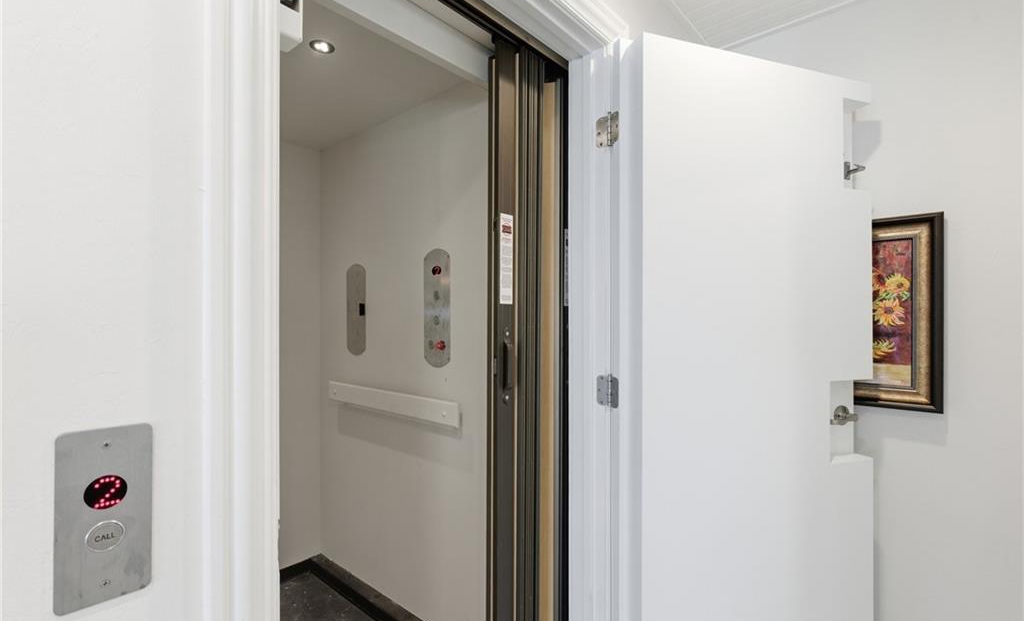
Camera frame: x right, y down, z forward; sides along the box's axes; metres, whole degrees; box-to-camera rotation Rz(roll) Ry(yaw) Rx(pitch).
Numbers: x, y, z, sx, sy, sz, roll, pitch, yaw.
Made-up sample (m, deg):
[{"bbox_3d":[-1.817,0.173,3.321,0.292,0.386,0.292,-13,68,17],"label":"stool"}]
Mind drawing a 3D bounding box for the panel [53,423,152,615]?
[{"bbox_3d":[-0.455,0.230,0.510,0.008,0.192,0.083,0,-1,42],"label":"panel"}]

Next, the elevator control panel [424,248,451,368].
[{"bbox_3d":[-0.295,-0.008,1.780,0.154,0.466,0.014,0,-1,39],"label":"elevator control panel"}]

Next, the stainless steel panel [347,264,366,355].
[{"bbox_3d":[-0.736,-0.004,2.141,0.164,0.430,0.008,0,-1,39],"label":"stainless steel panel"}]

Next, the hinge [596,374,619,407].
[{"bbox_3d":[0.285,0.237,1.331,0.017,0.091,0.086,1,-1,-33],"label":"hinge"}]

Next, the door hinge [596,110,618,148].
[{"bbox_3d":[0.287,-0.526,1.338,0.017,0.091,0.086,1,-1,-33],"label":"door hinge"}]

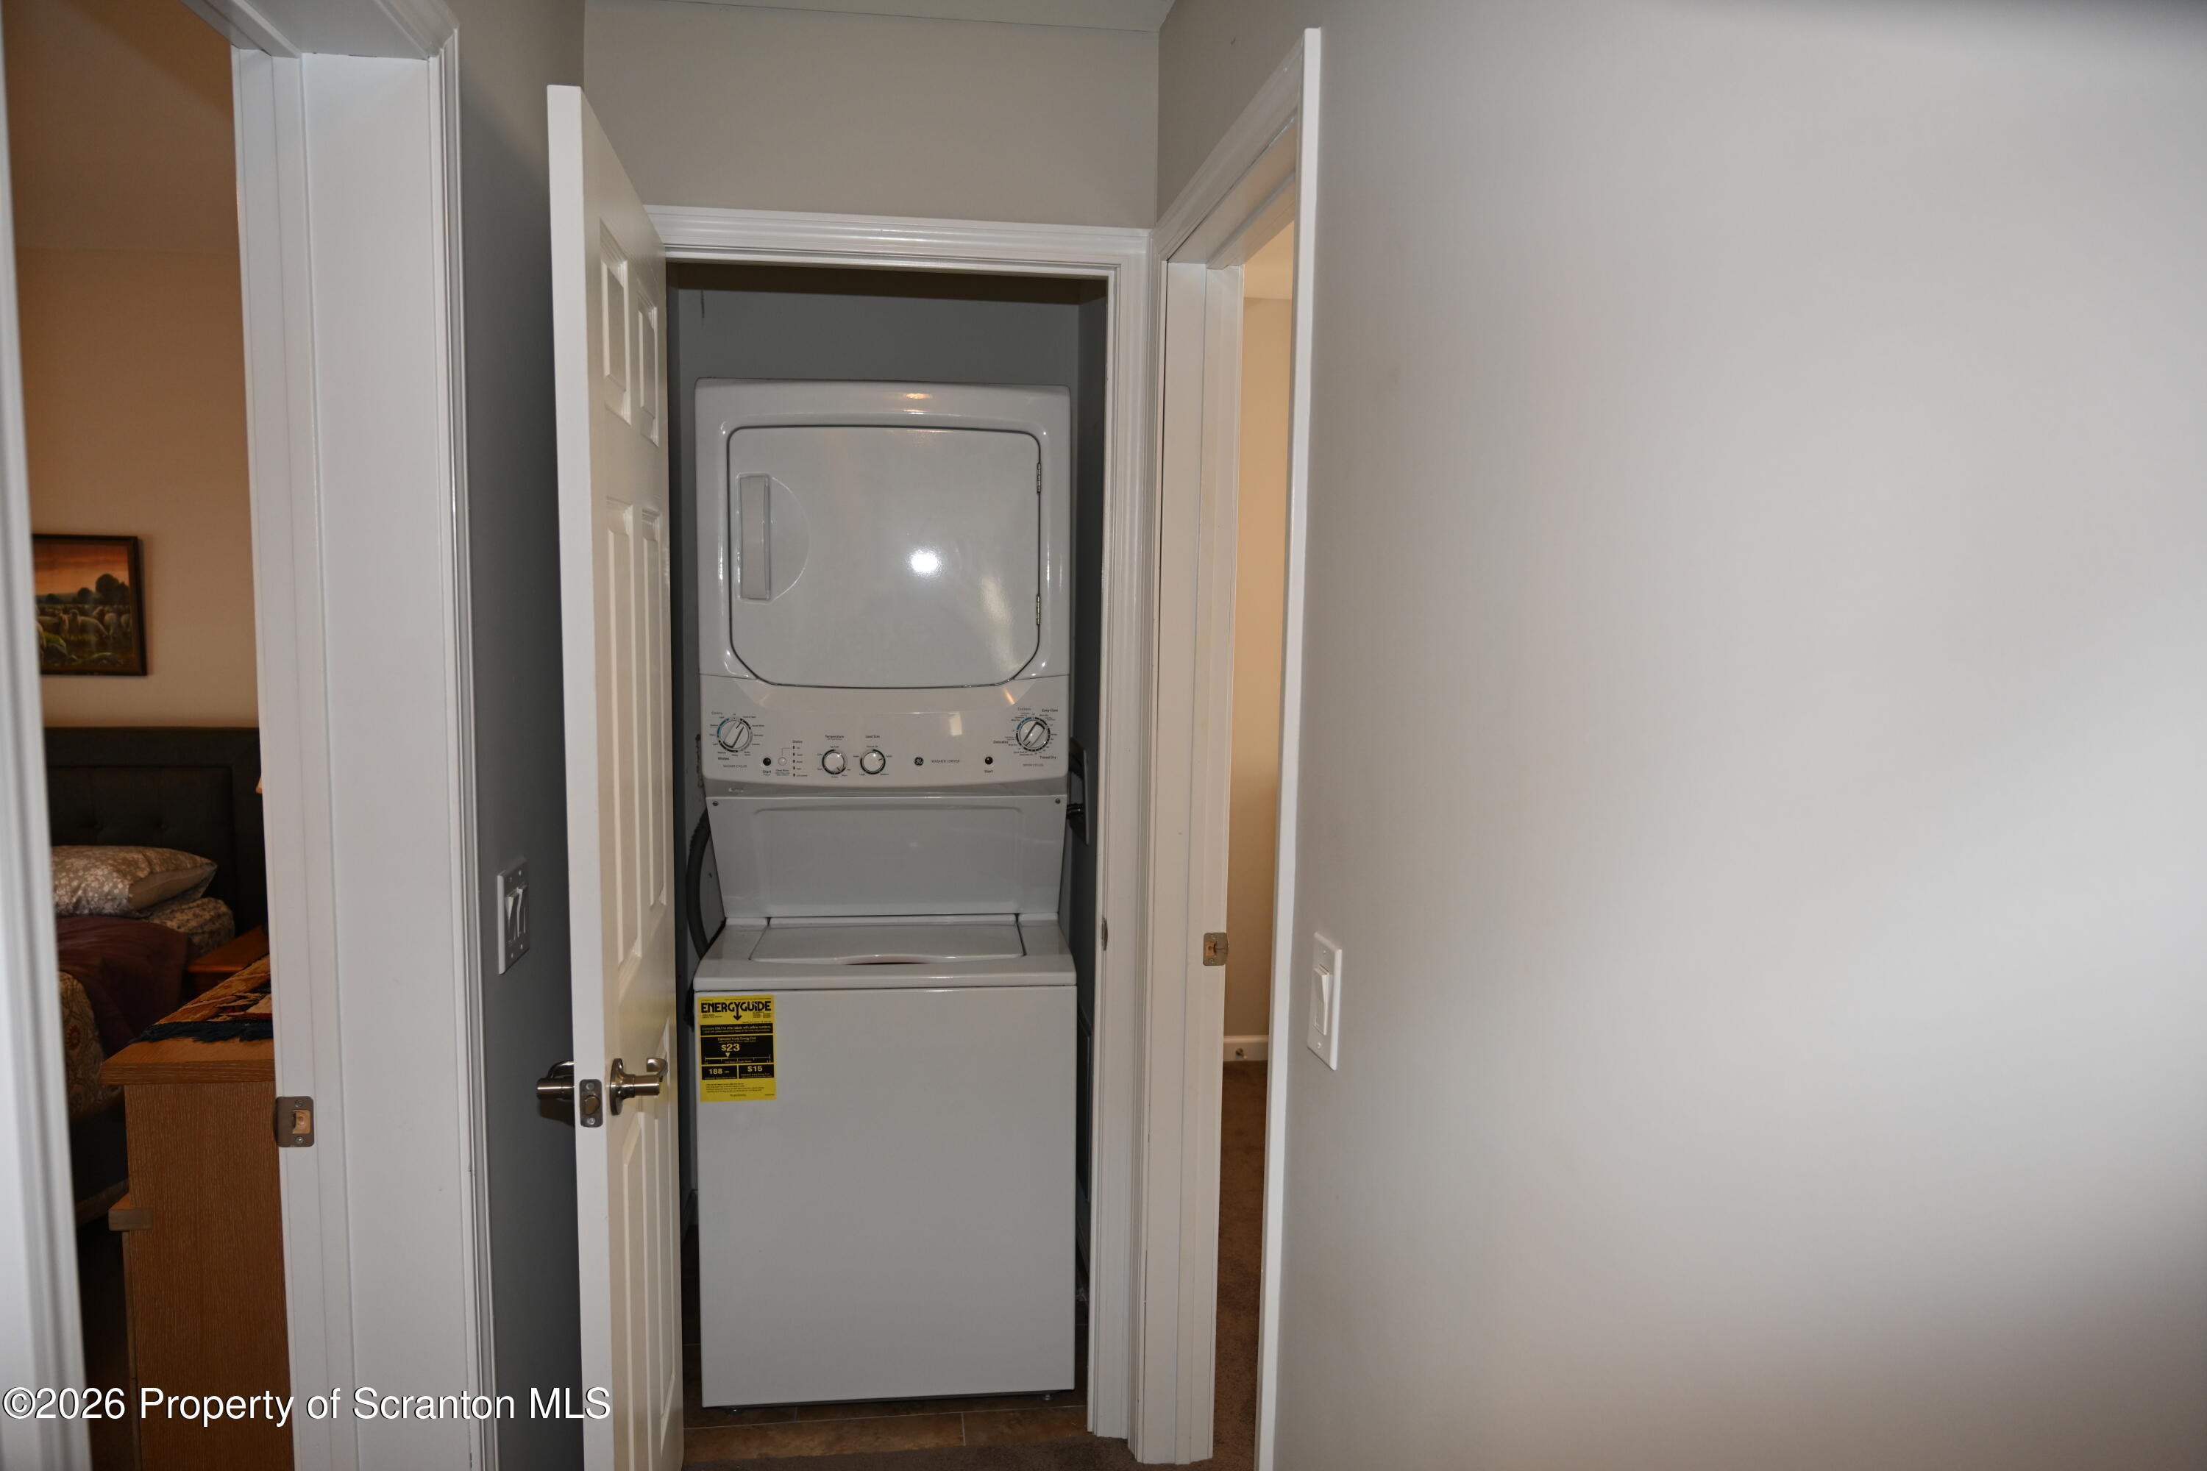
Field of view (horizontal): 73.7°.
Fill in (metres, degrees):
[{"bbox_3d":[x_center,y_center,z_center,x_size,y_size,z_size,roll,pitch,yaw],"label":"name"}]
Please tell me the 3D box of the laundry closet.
[{"bbox_3d":[-0.433,0.199,2.971,0.790,2.080,0.900,0,7,-8],"label":"laundry closet"}]

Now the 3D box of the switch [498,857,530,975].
[{"bbox_3d":[-0.754,0.232,1.895,0.013,0.123,0.120,0,7,-8],"label":"switch"}]

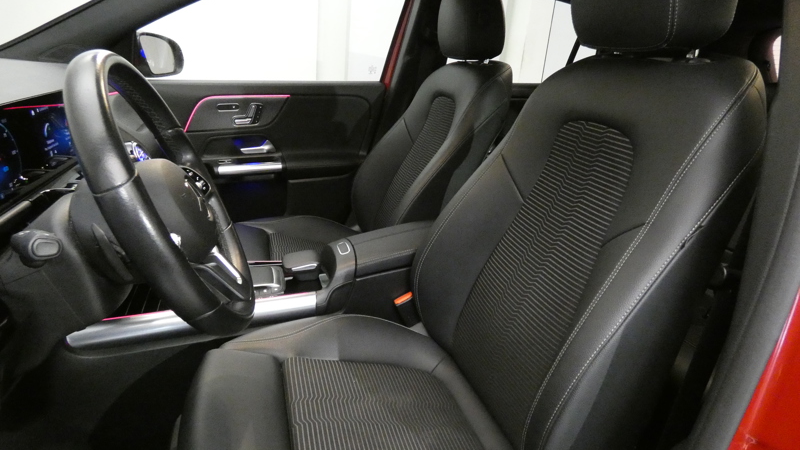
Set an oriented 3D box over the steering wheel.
[{"bbox_3d":[-0.302,-0.025,0.589,0.101,0.376,0.376,-24,24,-8],"label":"steering wheel"}]

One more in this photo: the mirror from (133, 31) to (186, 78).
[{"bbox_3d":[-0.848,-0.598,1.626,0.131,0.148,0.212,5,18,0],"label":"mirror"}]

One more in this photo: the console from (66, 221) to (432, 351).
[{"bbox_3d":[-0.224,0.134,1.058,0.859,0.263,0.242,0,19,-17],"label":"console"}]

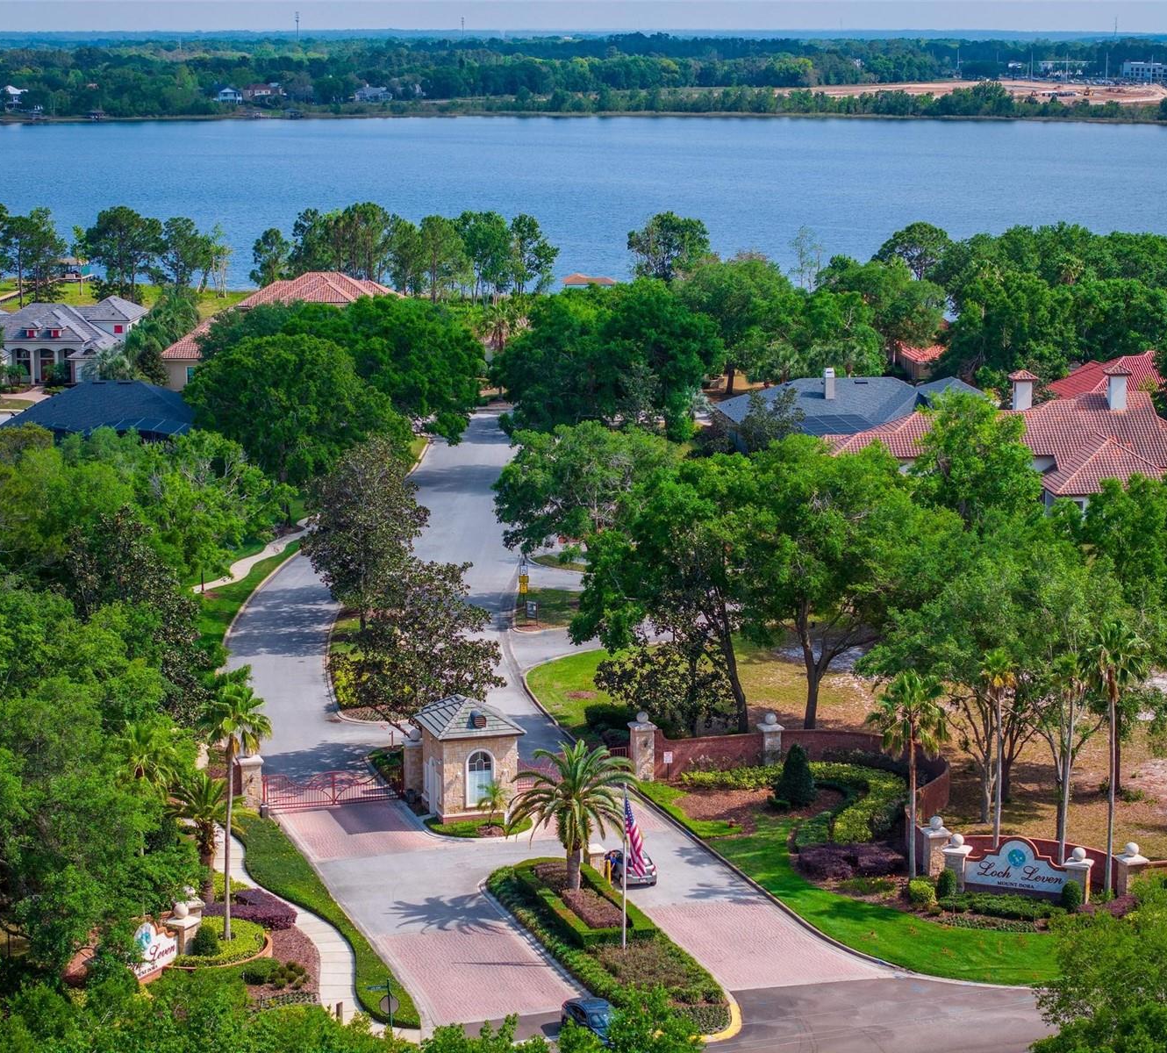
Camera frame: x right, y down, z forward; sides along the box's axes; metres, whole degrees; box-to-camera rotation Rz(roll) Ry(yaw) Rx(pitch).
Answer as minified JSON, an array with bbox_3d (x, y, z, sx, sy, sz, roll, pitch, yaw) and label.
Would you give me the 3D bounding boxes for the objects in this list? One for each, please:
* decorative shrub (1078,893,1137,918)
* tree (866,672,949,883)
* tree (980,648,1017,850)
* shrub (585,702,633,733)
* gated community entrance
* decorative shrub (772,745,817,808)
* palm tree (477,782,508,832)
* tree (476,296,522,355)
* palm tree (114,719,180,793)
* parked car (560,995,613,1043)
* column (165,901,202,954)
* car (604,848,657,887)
[{"bbox_3d":[25.329,18.387,137.156,2.700,0.800,1.300,3,10,15],"label":"decorative shrub"},{"bbox_3d":[15.643,12.015,135.688,3.800,10.100,3.800,0,10,0],"label":"tree"},{"bbox_3d":[21.262,11.910,145.317,2.000,12.275,2.000,0,10,0],"label":"tree"},{"bbox_3d":[1.575,11.094,166.311,2.900,1.300,1.500,-3,10,-17],"label":"shrub"},{"bbox_3d":[-11.299,12.668,157.121,15.900,6.700,6.500,-3,10,-17],"label":"gated community entrance"},{"bbox_3d":[11.747,13.668,156.846,2.200,3.310,2.200,0,10,0],"label":"decorative shrub"},{"bbox_3d":[-4.692,14.218,145.237,1.550,2.450,1.550,0,10,0],"label":"palm tree"},{"bbox_3d":[-10.827,-25.447,360.988,5.200,7.000,5.200,0,10,0],"label":"tree"},{"bbox_3d":[-19.242,13.731,125.360,3.100,10.300,3.100,0,10,0],"label":"palm tree"},{"bbox_3d":[0.644,20.043,114.907,1.840,1.490,4.650,-5,11,-25],"label":"parked car"},{"bbox_3d":[-18.414,18.498,130.696,1.150,2.850,1.150,5,11,29],"label":"column"},{"bbox_3d":[2.187,16.928,143.688,1.780,1.450,4.500,-3,11,-19],"label":"car"}]

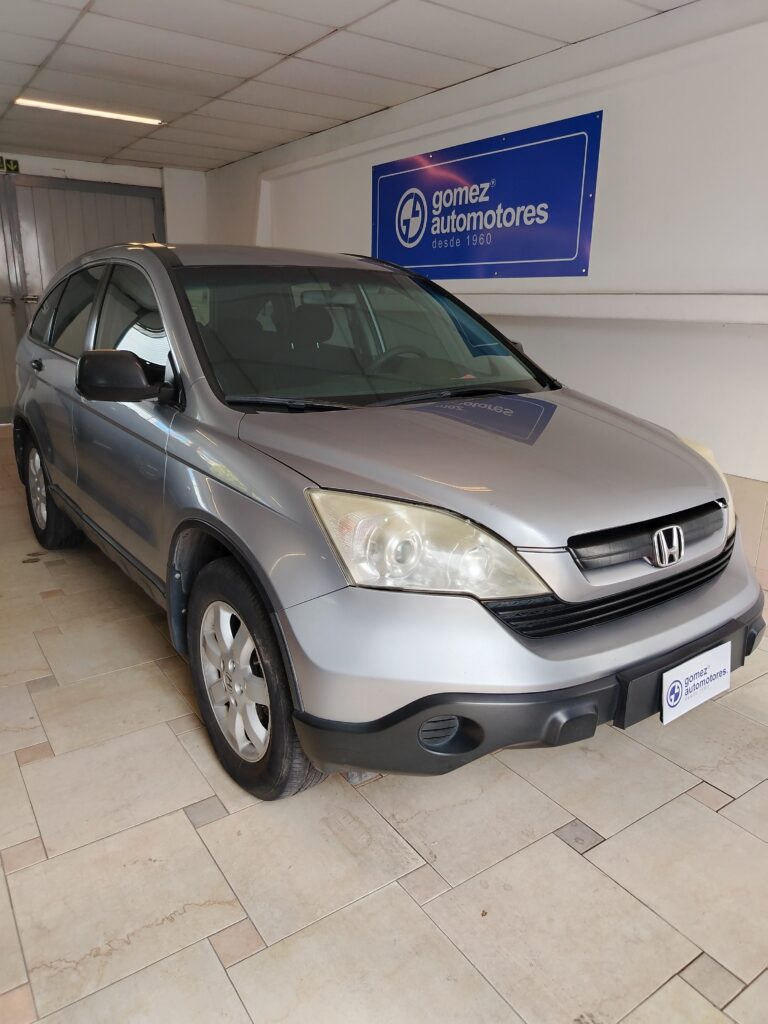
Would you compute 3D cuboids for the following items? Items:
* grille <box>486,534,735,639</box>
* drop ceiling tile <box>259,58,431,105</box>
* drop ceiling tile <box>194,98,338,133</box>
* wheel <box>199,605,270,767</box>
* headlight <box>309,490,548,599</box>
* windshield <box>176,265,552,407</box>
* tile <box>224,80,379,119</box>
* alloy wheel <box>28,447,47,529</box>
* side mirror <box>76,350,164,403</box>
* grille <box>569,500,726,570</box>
[{"bbox_3d":[0.705,0.204,1.920,1.120,0.165,0.170,-10,20,-35],"label":"grille"},{"bbox_3d":[-0.280,-3.072,5.101,1.210,0.020,0.610,-10,20,-33],"label":"drop ceiling tile"},{"bbox_3d":[-0.967,-3.346,6.014,1.215,0.025,0.610,-11,20,-34],"label":"drop ceiling tile"},{"bbox_3d":[-0.359,0.469,2.080,0.190,0.468,0.468,-11,20,-34],"label":"wheel"},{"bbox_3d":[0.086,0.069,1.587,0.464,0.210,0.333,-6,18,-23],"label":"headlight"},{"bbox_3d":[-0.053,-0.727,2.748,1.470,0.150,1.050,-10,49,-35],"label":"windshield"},{"bbox_3d":[-0.615,-3.201,5.537,1.215,0.025,0.610,-11,20,-34],"label":"tile"},{"bbox_3d":[-1.916,-0.142,4.135,0.180,0.470,0.470,-11,20,-35],"label":"alloy wheel"},{"bbox_3d":[-0.877,-0.451,2.341,0.255,0.172,0.155,-11,20,-35],"label":"side mirror"},{"bbox_3d":[0.732,0.068,1.847,0.700,0.130,0.110,-10,20,-35],"label":"grille"}]

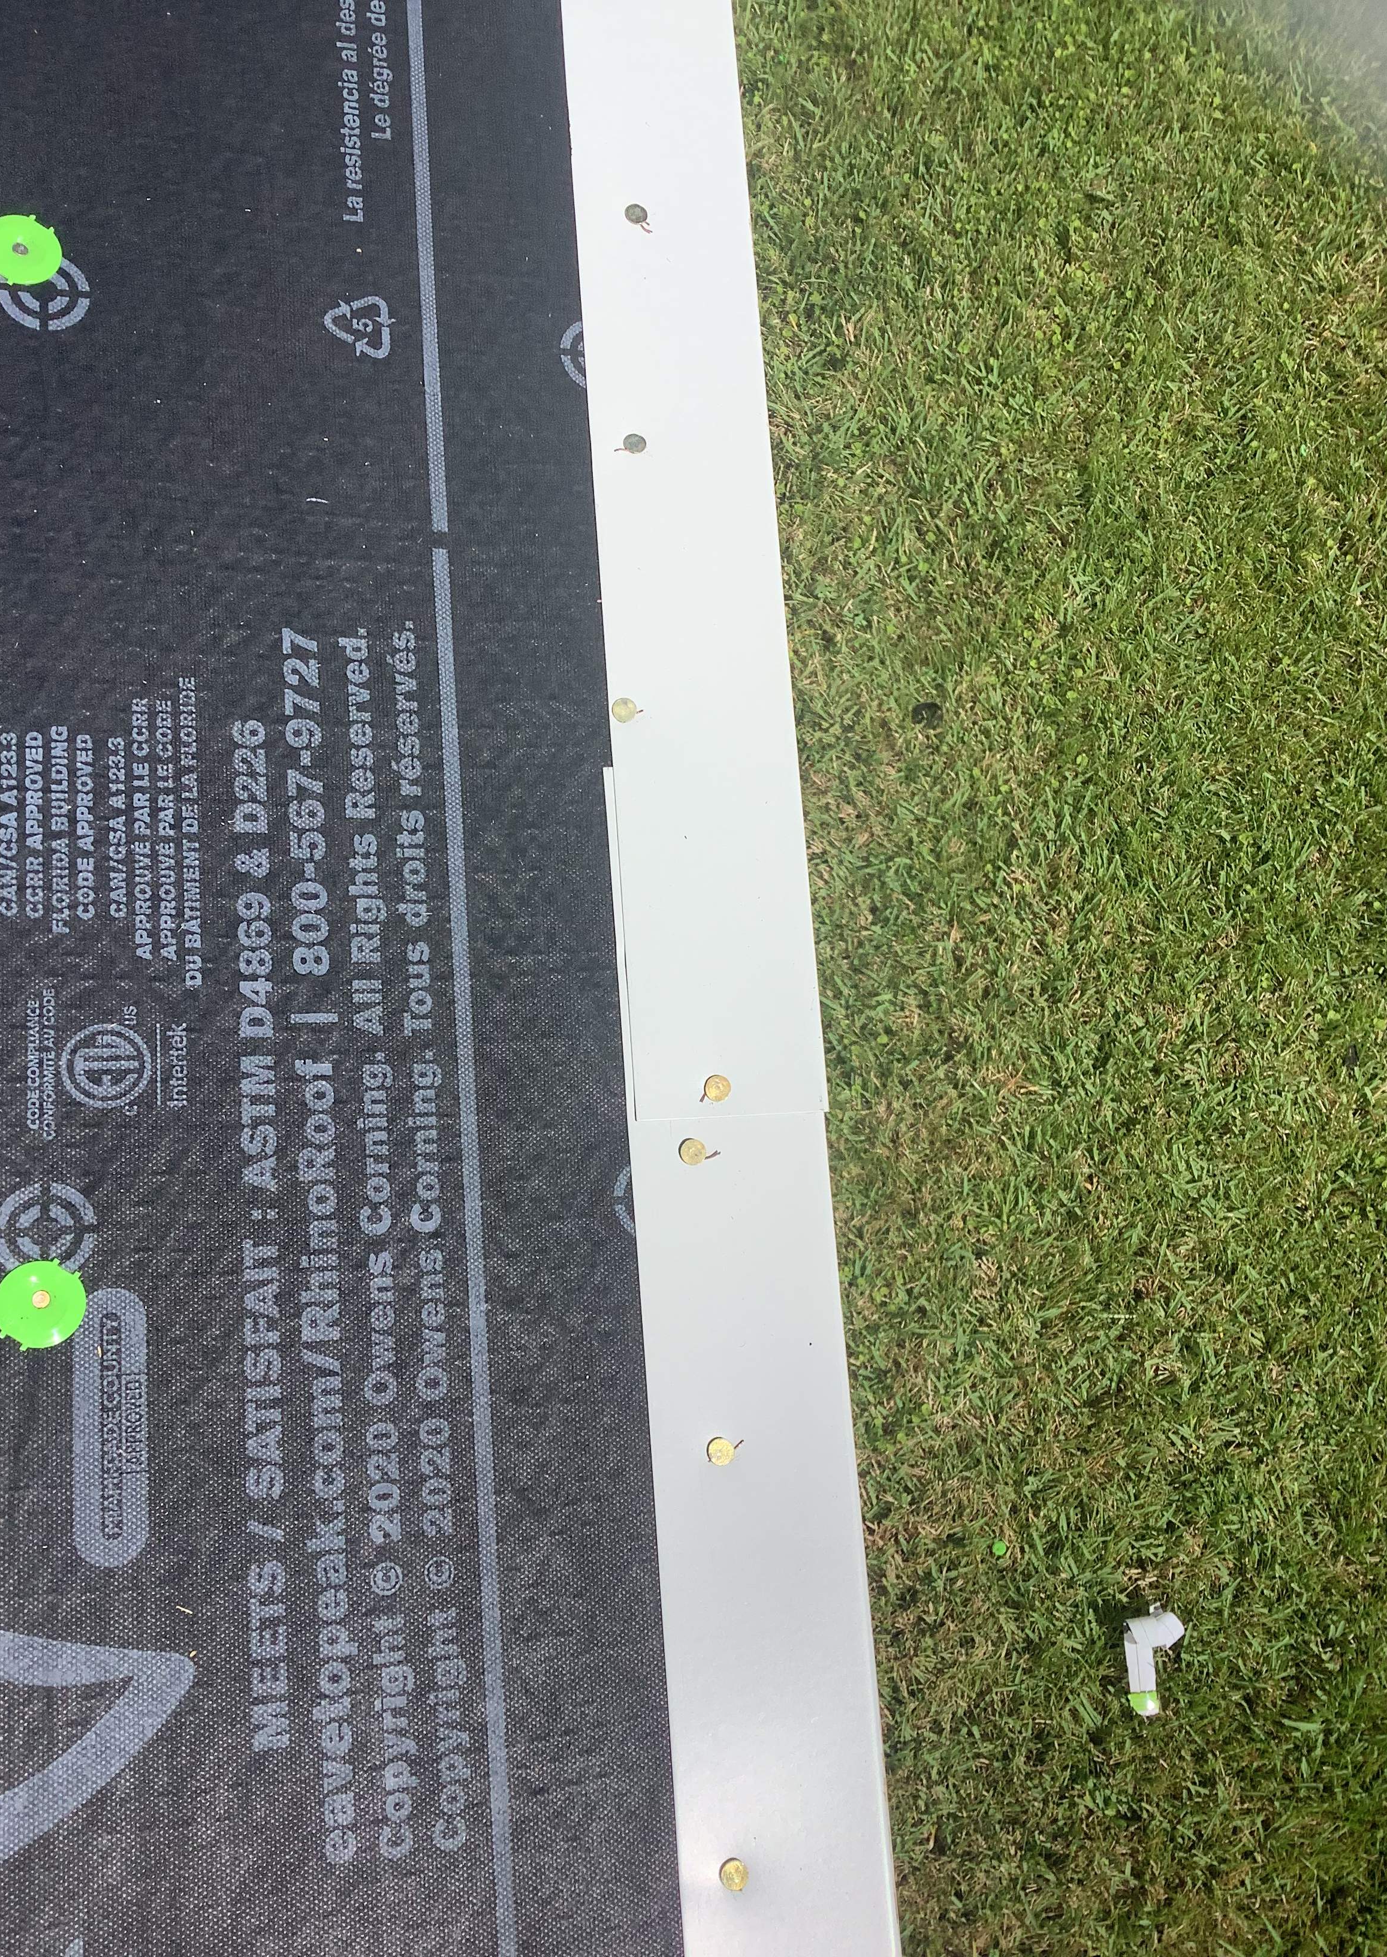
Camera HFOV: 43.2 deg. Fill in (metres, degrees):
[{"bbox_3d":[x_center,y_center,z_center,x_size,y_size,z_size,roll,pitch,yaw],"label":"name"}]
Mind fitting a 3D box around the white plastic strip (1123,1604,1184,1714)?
[{"bbox_3d":[0.827,1.213,3.122,0.115,0.050,0.182,-5,80,-2],"label":"white plastic strip"}]

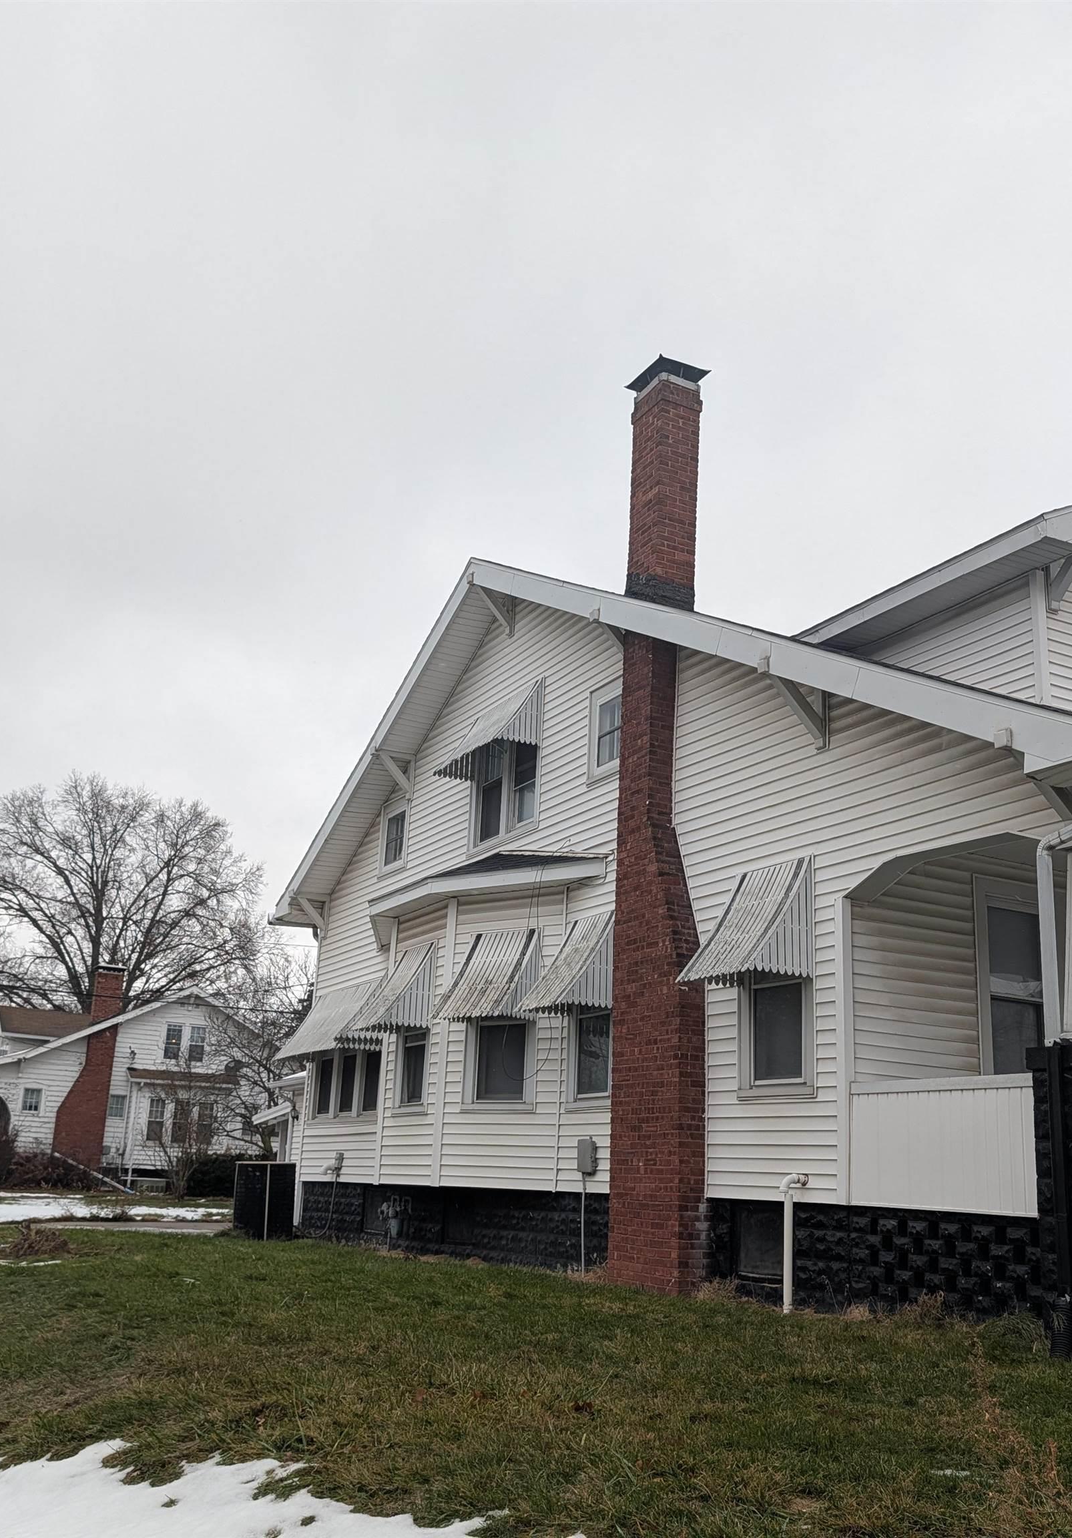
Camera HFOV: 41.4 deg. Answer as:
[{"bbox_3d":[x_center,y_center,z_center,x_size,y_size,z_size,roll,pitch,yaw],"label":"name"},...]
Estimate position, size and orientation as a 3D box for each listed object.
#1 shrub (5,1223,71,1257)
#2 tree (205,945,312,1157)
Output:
[{"bbox_3d":[-5.884,5.536,16.771,0.720,0.400,0.640,11,-18,-25],"label":"shrub"},{"bbox_3d":[-7.555,8.471,40.243,3.400,6.866,3.400,11,-18,-25],"label":"tree"}]

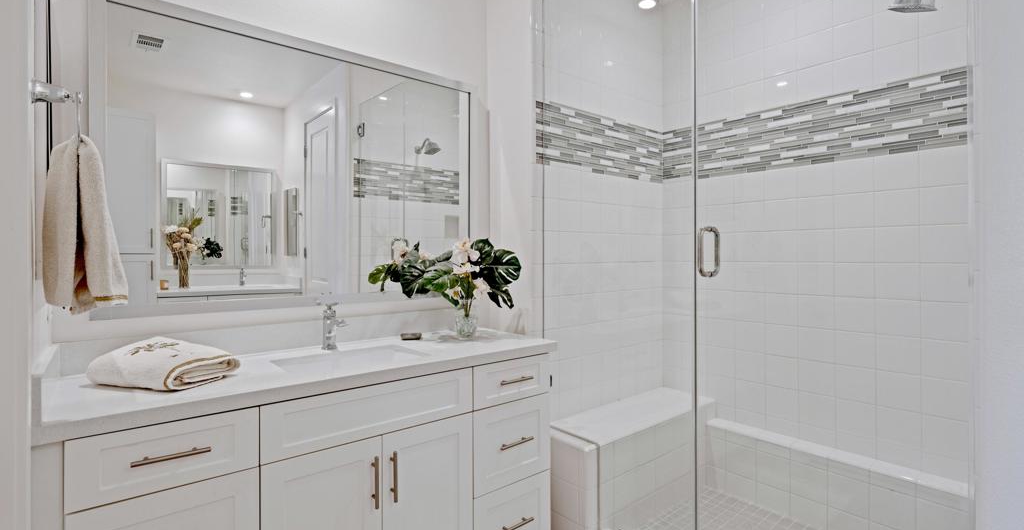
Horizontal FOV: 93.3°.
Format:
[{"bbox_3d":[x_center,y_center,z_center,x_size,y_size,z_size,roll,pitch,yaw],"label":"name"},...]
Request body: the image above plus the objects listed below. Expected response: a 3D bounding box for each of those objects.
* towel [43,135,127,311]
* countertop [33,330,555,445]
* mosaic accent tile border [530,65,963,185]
[{"bbox_3d":[-1.025,-0.097,1.172,0.147,0.416,0.200,-1,1,-40],"label":"towel"},{"bbox_3d":[-0.596,0.349,1.733,1.555,0.047,0.560,-1,1,-40],"label":"countertop"},{"bbox_3d":[0.959,-0.617,1.987,1.032,0.296,1.435,-1,1,-40],"label":"mosaic accent tile border"}]

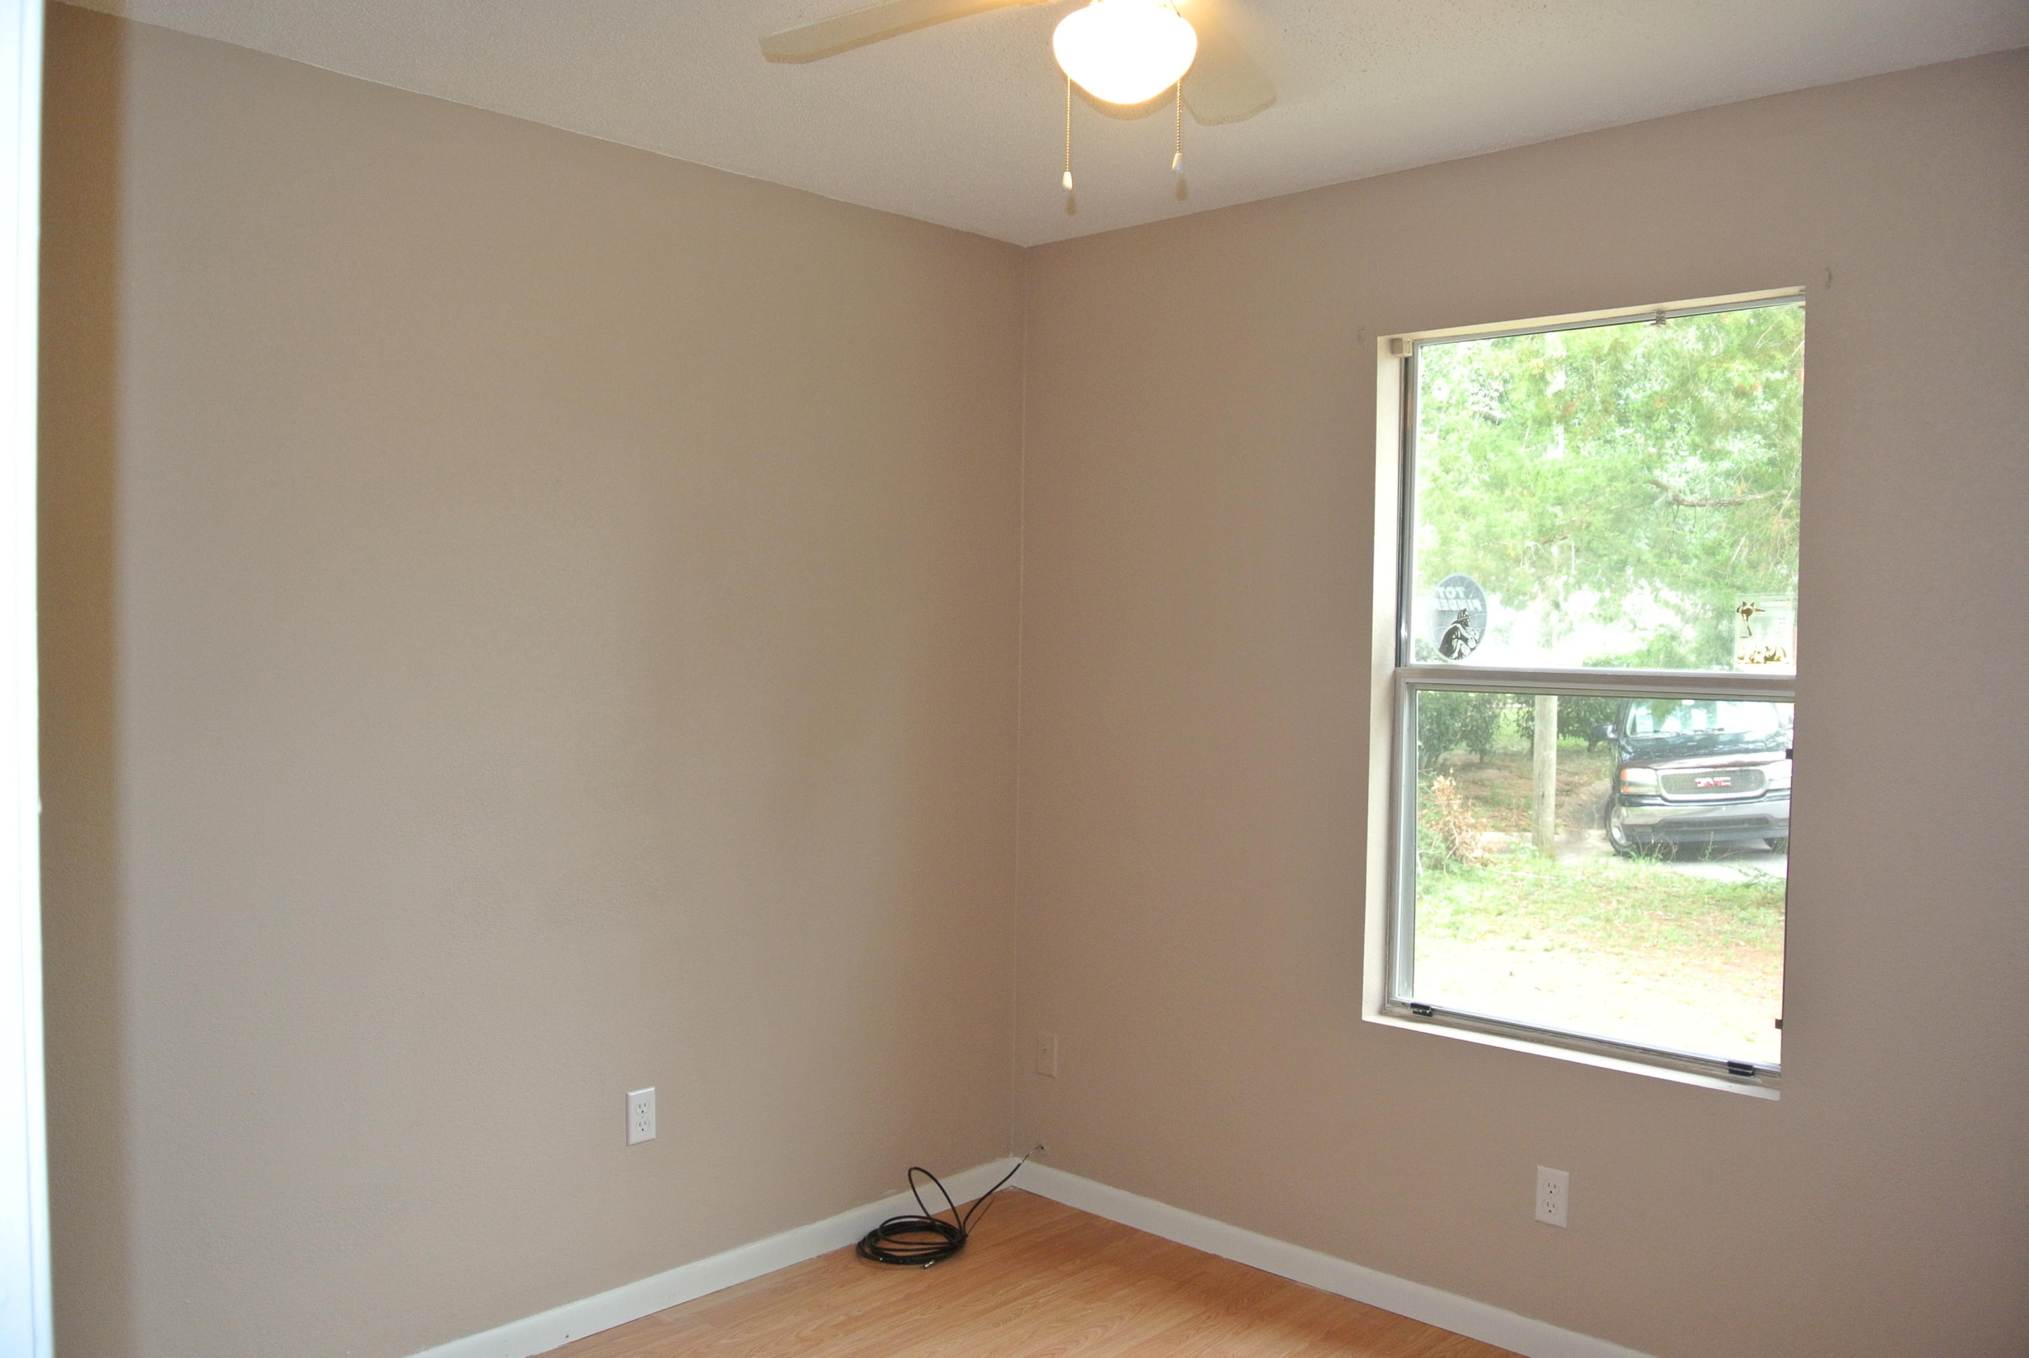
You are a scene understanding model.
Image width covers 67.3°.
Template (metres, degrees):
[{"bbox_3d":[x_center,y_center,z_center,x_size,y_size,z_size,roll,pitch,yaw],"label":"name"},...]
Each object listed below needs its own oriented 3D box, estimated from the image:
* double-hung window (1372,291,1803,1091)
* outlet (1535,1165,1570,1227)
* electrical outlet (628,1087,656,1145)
[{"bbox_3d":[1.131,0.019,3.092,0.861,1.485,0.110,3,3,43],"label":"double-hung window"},{"bbox_3d":[1.089,1.048,3.083,0.069,0.115,0.010,3,3,43],"label":"outlet"},{"bbox_3d":[-0.795,0.934,3.248,0.010,0.115,0.069,3,3,43],"label":"electrical outlet"}]

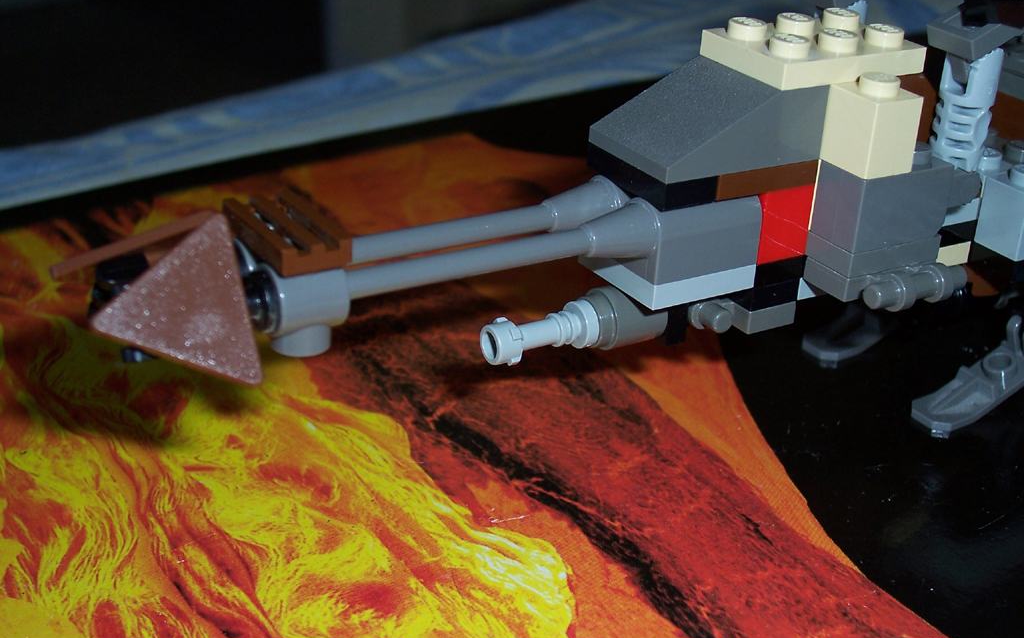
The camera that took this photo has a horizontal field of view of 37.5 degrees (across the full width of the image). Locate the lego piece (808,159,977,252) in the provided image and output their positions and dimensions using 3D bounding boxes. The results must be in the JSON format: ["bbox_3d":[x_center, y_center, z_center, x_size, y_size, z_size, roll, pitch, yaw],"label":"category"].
[{"bbox_3d":[0.050,-0.017,0.193,0.024,0.011,0.008,-12,30,-31],"label":"lego piece"}]

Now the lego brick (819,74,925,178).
[{"bbox_3d":[0.044,-0.024,0.184,0.008,0.011,0.008,-12,29,-30],"label":"lego brick"}]

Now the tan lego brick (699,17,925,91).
[{"bbox_3d":[0.038,-0.035,0.191,0.024,0.005,0.016,-12,30,-31],"label":"tan lego brick"}]

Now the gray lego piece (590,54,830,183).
[{"bbox_3d":[0.024,-0.026,0.186,0.024,0.010,0.016,-12,30,-31],"label":"gray lego piece"}]

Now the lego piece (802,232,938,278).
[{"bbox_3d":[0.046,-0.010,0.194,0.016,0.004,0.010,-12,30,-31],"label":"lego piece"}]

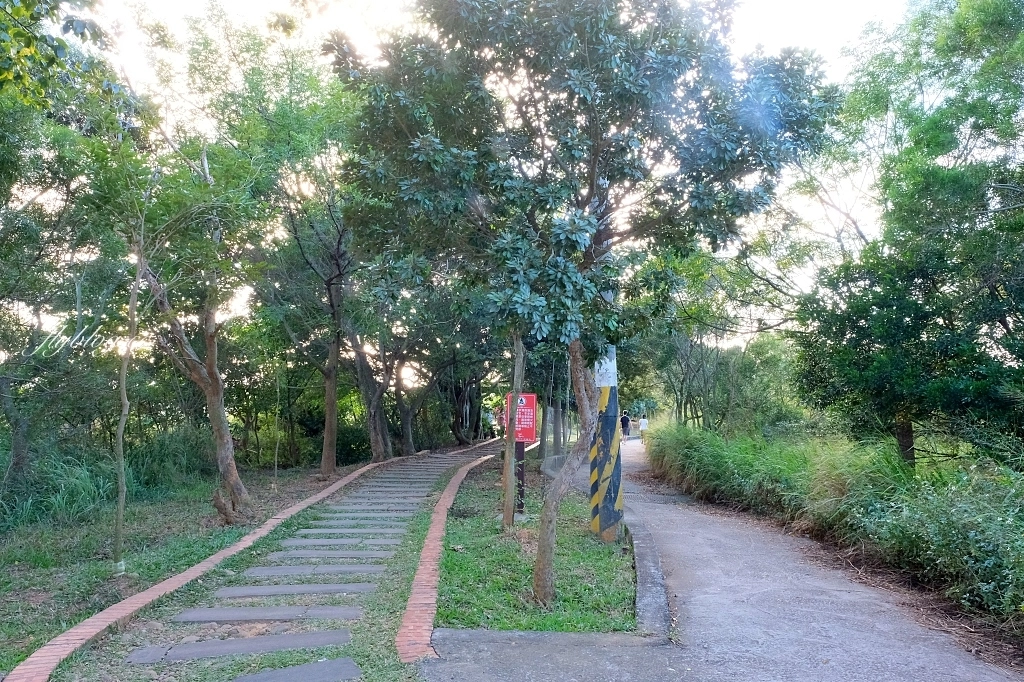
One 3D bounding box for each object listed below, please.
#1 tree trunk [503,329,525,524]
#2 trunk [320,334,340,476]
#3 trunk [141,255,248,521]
[{"bbox_3d":[0.020,1.153,8.929,0.273,2.544,0.220,0,-6,0],"label":"tree trunk"},{"bbox_3d":[-3.841,1.327,14.440,0.423,3.034,0.360,0,-6,0],"label":"trunk"},{"bbox_3d":[-4.414,0.610,9.487,1.501,3.692,0.800,0,-6,0],"label":"trunk"}]

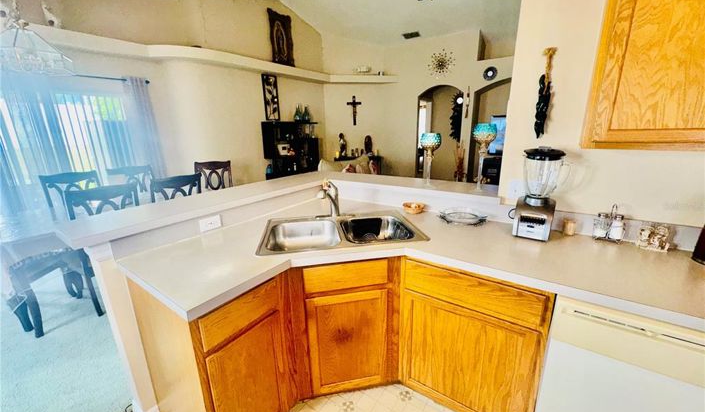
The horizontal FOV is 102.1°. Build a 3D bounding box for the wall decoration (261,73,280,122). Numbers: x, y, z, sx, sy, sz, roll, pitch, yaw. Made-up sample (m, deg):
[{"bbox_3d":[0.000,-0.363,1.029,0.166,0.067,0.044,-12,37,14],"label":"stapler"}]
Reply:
[{"bbox_3d":[-1.483,-1.974,5.233,0.030,0.790,0.320,9,18,34],"label":"wall decoration"}]

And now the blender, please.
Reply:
[{"bbox_3d":[0.922,-0.064,1.391,0.190,0.425,0.185,8,17,30],"label":"blender"}]

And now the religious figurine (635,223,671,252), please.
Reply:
[{"bbox_3d":[1.336,0.135,1.268,0.098,0.105,0.055,9,19,35],"label":"religious figurine"}]

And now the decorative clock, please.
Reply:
[{"bbox_3d":[1.754,-2.835,5.644,0.520,0.510,0.050,9,18,34],"label":"decorative clock"}]

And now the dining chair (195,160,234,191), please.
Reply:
[{"bbox_3d":[-1.948,-0.049,3.906,0.470,1.045,0.570,-2,15,-3],"label":"dining chair"}]

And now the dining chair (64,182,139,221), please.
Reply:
[{"bbox_3d":[-2.192,0.317,2.605,0.580,1.066,0.480,12,20,41],"label":"dining chair"}]

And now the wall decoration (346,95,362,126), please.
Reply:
[{"bbox_3d":[0.054,-2.214,6.649,0.330,0.635,0.050,-4,15,-8],"label":"wall decoration"}]

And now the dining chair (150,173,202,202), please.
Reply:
[{"bbox_3d":[-1.858,0.190,3.005,0.570,1.045,0.470,9,18,34],"label":"dining chair"}]

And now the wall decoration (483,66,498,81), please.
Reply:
[{"bbox_3d":[2.581,-2.469,5.322,0.245,0.245,0.030,9,19,35],"label":"wall decoration"}]

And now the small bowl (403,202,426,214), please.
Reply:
[{"bbox_3d":[0.411,0.015,1.904,0.145,0.055,0.145,-1,15,0],"label":"small bowl"}]

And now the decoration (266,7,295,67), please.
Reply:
[{"bbox_3d":[-1.289,-3.057,5.242,0.040,0.910,0.540,9,18,34],"label":"decoration"}]

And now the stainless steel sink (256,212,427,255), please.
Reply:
[{"bbox_3d":[-0.065,0.217,1.653,0.840,0.190,0.550,-4,15,-8],"label":"stainless steel sink"}]

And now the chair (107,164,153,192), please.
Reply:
[{"bbox_3d":[-2.522,0.070,3.508,0.570,1.045,0.470,11,19,38],"label":"chair"}]

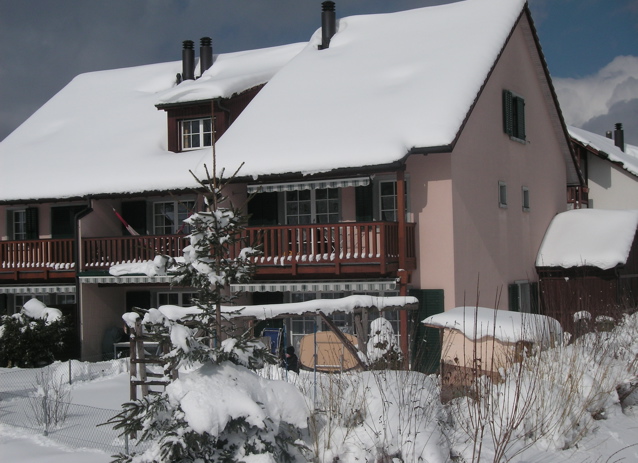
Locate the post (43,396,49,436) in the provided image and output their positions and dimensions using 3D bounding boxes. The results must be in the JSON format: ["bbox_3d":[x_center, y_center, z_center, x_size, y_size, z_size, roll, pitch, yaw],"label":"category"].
[{"bbox_3d":[-4.192,2.835,15.543,0.054,0.634,0.054,-2,-2,26],"label":"post"}]

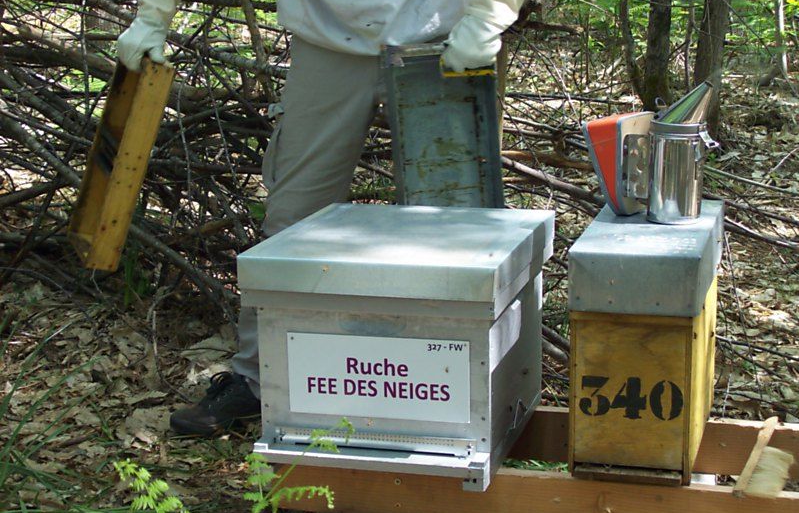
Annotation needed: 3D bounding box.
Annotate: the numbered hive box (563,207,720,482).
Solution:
[{"bbox_3d":[0.475,0.143,3.062,0.224,0.414,0.533,2,13,15],"label":"numbered hive box"}]

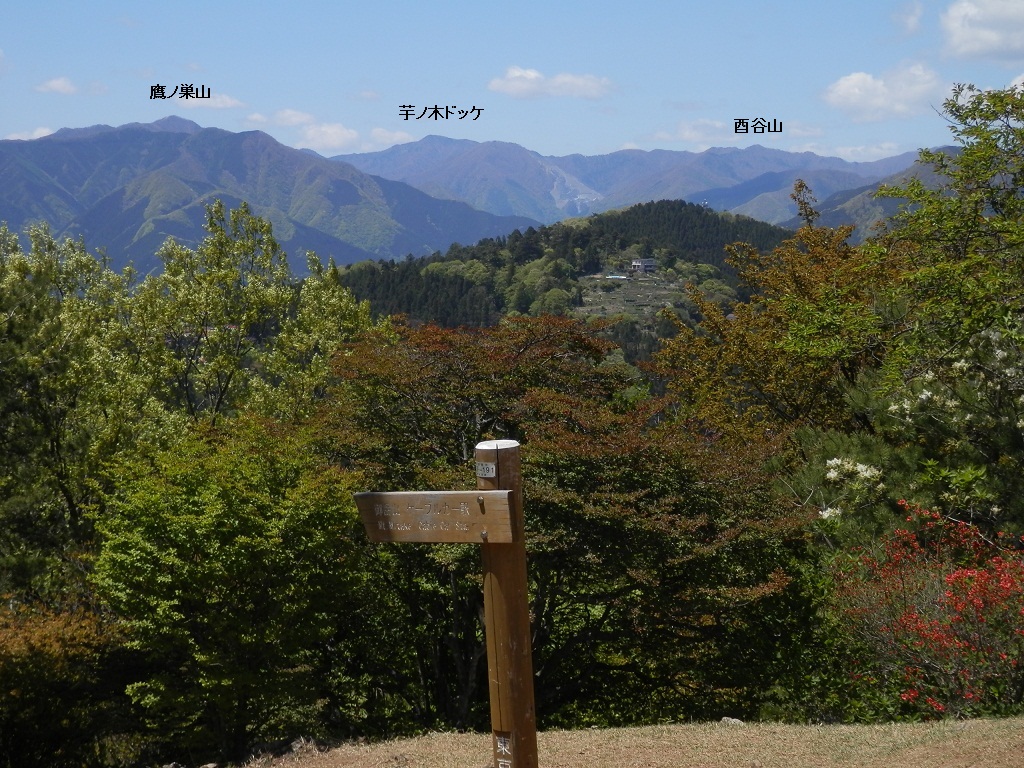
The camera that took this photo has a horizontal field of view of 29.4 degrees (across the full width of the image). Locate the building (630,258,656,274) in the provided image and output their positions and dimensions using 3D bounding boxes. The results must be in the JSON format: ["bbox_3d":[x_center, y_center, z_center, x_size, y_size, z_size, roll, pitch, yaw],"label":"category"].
[{"bbox_3d":[104.535,-93.298,1545.000,11.500,11.500,15.000,4,6,42],"label":"building"}]

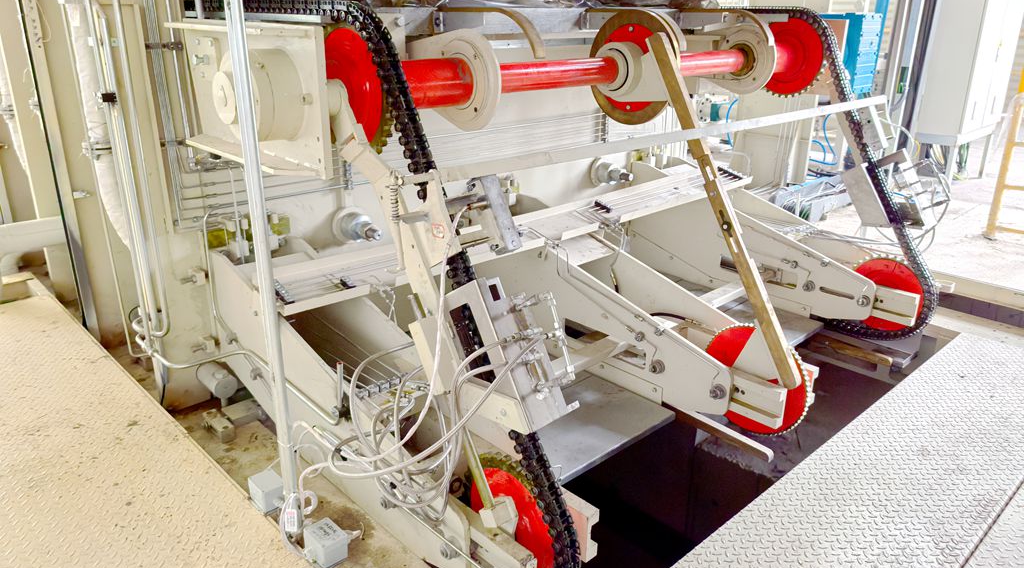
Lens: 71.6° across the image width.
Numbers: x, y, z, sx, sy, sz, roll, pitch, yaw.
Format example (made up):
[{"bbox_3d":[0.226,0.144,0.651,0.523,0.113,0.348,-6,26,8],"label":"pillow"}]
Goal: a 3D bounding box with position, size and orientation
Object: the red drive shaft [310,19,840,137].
[{"bbox_3d":[0.481,-0.849,2.805,2.566,0.390,0.390,-18,27,-39],"label":"red drive shaft"}]

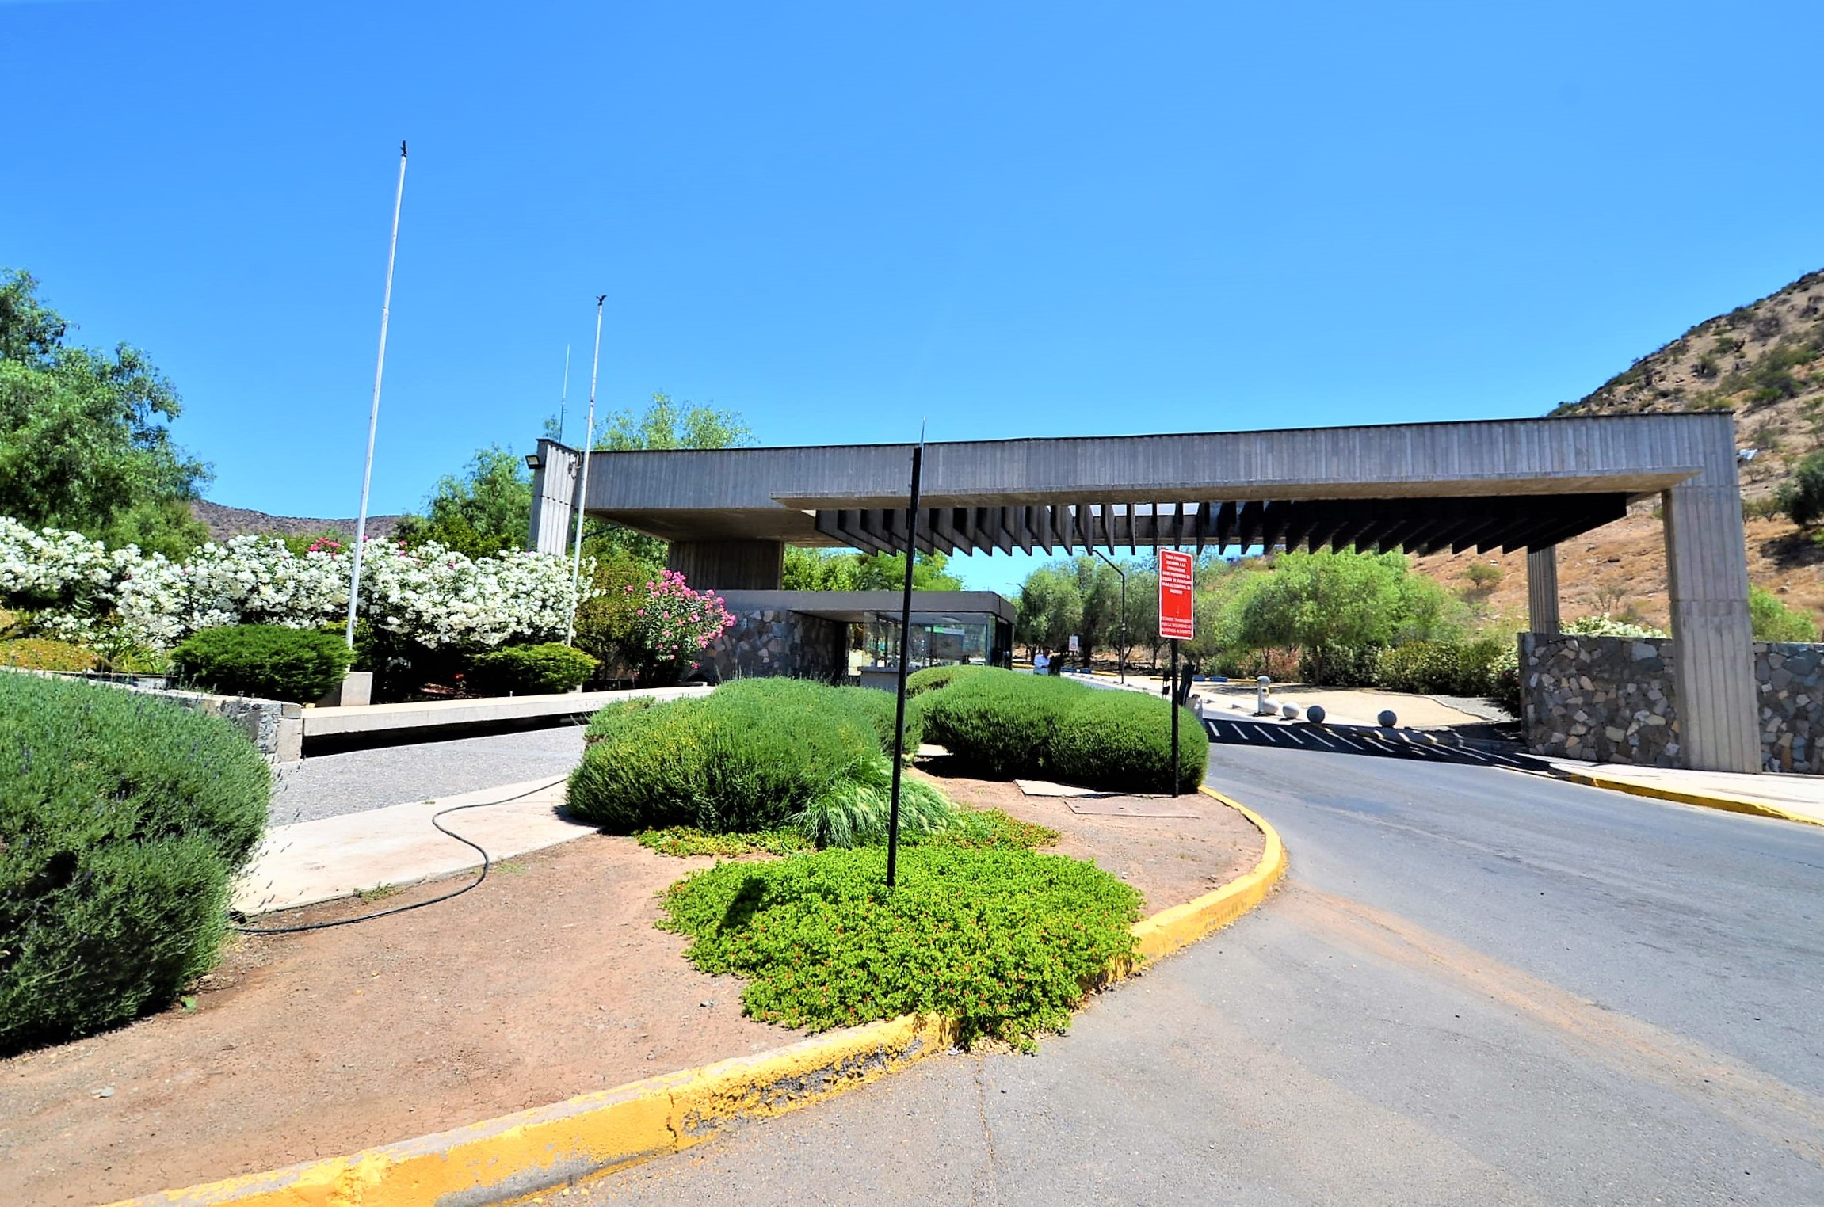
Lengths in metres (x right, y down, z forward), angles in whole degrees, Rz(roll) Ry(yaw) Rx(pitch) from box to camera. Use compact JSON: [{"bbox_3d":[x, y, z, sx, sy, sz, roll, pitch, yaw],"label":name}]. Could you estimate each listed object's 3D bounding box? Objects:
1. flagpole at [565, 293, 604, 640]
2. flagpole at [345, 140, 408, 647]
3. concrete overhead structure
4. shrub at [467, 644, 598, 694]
[{"bbox_3d":[-6.266,-2.344,14.487,0.110,7.438,0.110,1,-6,15],"label":"flagpole"},{"bbox_3d":[-7.291,-2.782,10.399,0.110,7.680,0.110,1,-6,15],"label":"flagpole"},{"bbox_3d":[3.293,-0.190,18.773,24.800,6.500,6.800,1,-6,15],"label":"concrete overhead structure"},{"bbox_3d":[-6.585,1.166,13.200,2.100,0.980,1.950,1,-6,15],"label":"shrub"}]

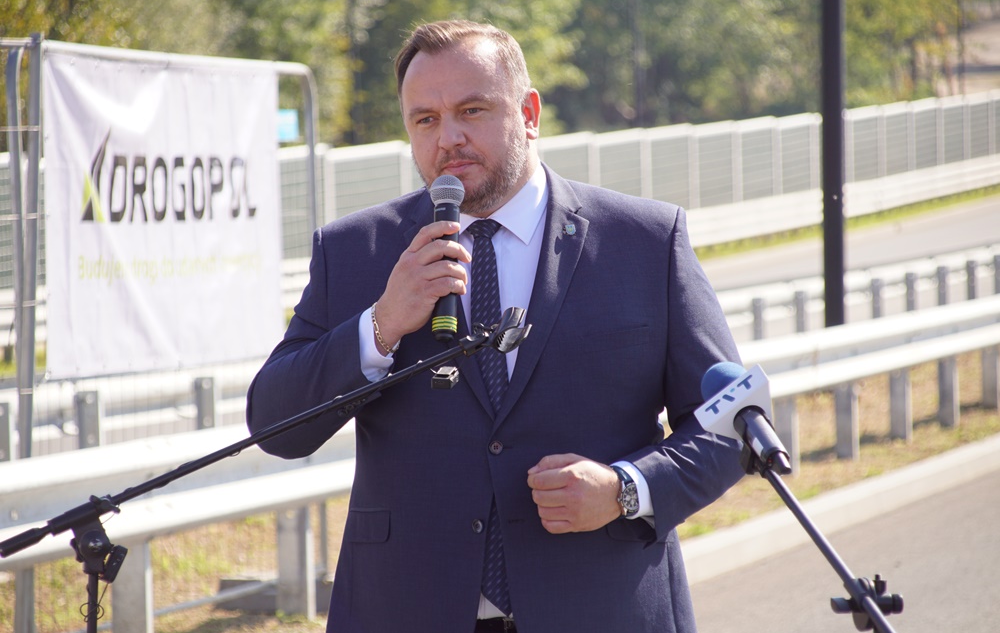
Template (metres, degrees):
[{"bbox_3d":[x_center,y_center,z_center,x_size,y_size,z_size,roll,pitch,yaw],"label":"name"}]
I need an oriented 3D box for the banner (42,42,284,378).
[{"bbox_3d":[-1.090,-0.337,18.660,0.050,1.020,2.900,0,1,12],"label":"banner"}]

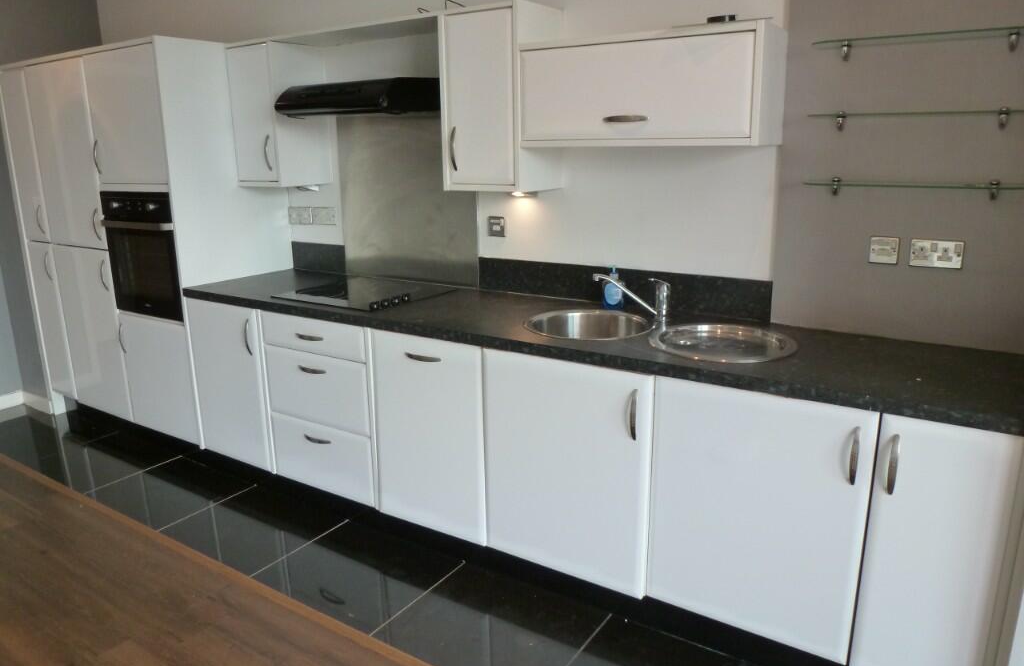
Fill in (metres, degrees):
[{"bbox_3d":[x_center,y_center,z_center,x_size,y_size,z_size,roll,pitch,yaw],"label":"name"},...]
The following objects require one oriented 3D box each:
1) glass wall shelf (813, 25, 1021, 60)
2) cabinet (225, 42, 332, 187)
[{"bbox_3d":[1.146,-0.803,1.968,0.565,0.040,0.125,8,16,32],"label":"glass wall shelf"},{"bbox_3d":[-1.077,-0.997,3.295,0.306,0.608,0.298,8,16,32],"label":"cabinet"}]

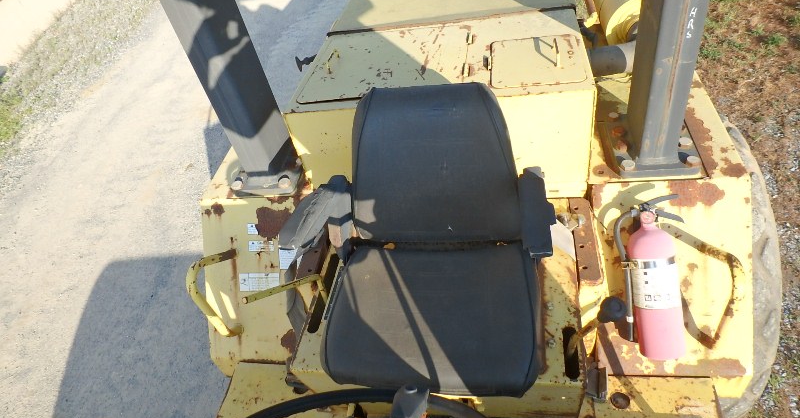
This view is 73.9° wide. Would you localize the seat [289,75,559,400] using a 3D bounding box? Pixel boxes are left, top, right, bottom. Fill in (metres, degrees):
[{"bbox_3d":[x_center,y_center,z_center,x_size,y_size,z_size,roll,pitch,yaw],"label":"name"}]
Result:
[{"bbox_3d":[0.048,0.052,1.239,0.607,0.458,0.590,-2,44,13],"label":"seat"}]

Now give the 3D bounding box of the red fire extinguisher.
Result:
[{"bbox_3d":[0.643,0.169,1.344,0.162,0.394,0.114,-7,1,20],"label":"red fire extinguisher"}]

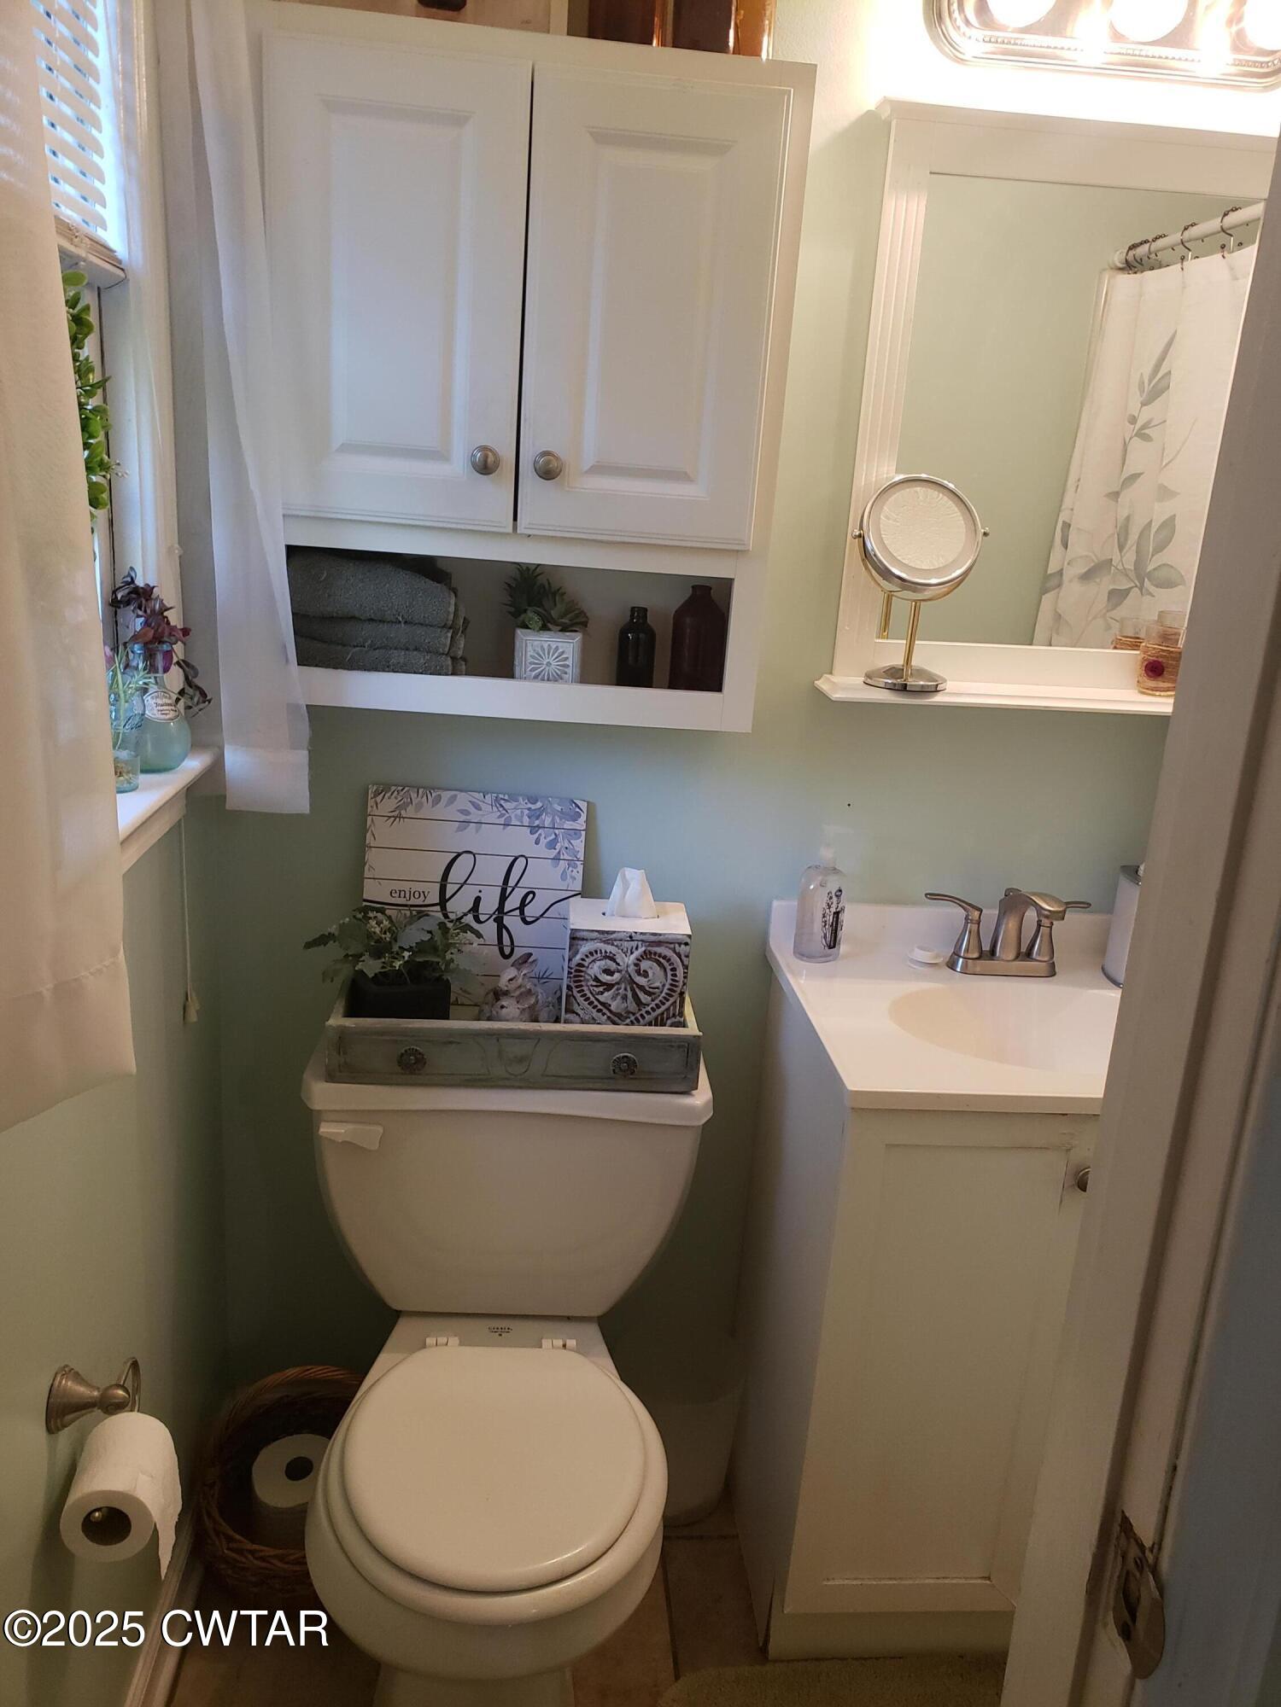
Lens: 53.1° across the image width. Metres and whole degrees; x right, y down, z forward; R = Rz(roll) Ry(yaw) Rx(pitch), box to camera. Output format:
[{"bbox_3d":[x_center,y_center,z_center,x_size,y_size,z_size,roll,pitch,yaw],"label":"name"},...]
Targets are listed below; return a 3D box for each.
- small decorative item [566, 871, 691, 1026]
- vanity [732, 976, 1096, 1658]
[{"bbox_3d":[-0.021,0.130,1.646,0.147,0.221,0.138,2,18,-5],"label":"small decorative item"},{"bbox_3d":[0.476,0.596,1.751,0.605,0.802,0.445,2,18,-5],"label":"vanity"}]

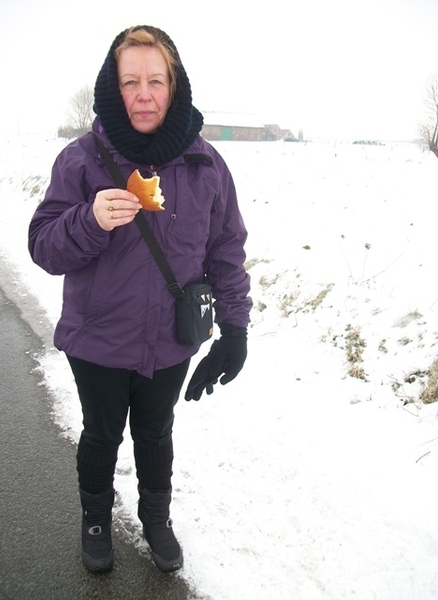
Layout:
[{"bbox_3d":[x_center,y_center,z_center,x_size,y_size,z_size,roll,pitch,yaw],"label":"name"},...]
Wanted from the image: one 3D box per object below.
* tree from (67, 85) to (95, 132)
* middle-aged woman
[{"bbox_3d":[-18.686,-25.901,75.937,4.388,6.820,4.388,2,17,0],"label":"tree"},{"bbox_3d":[-0.239,0.081,1.659,0.660,1.660,0.450,0,17,-6],"label":"middle-aged woman"}]

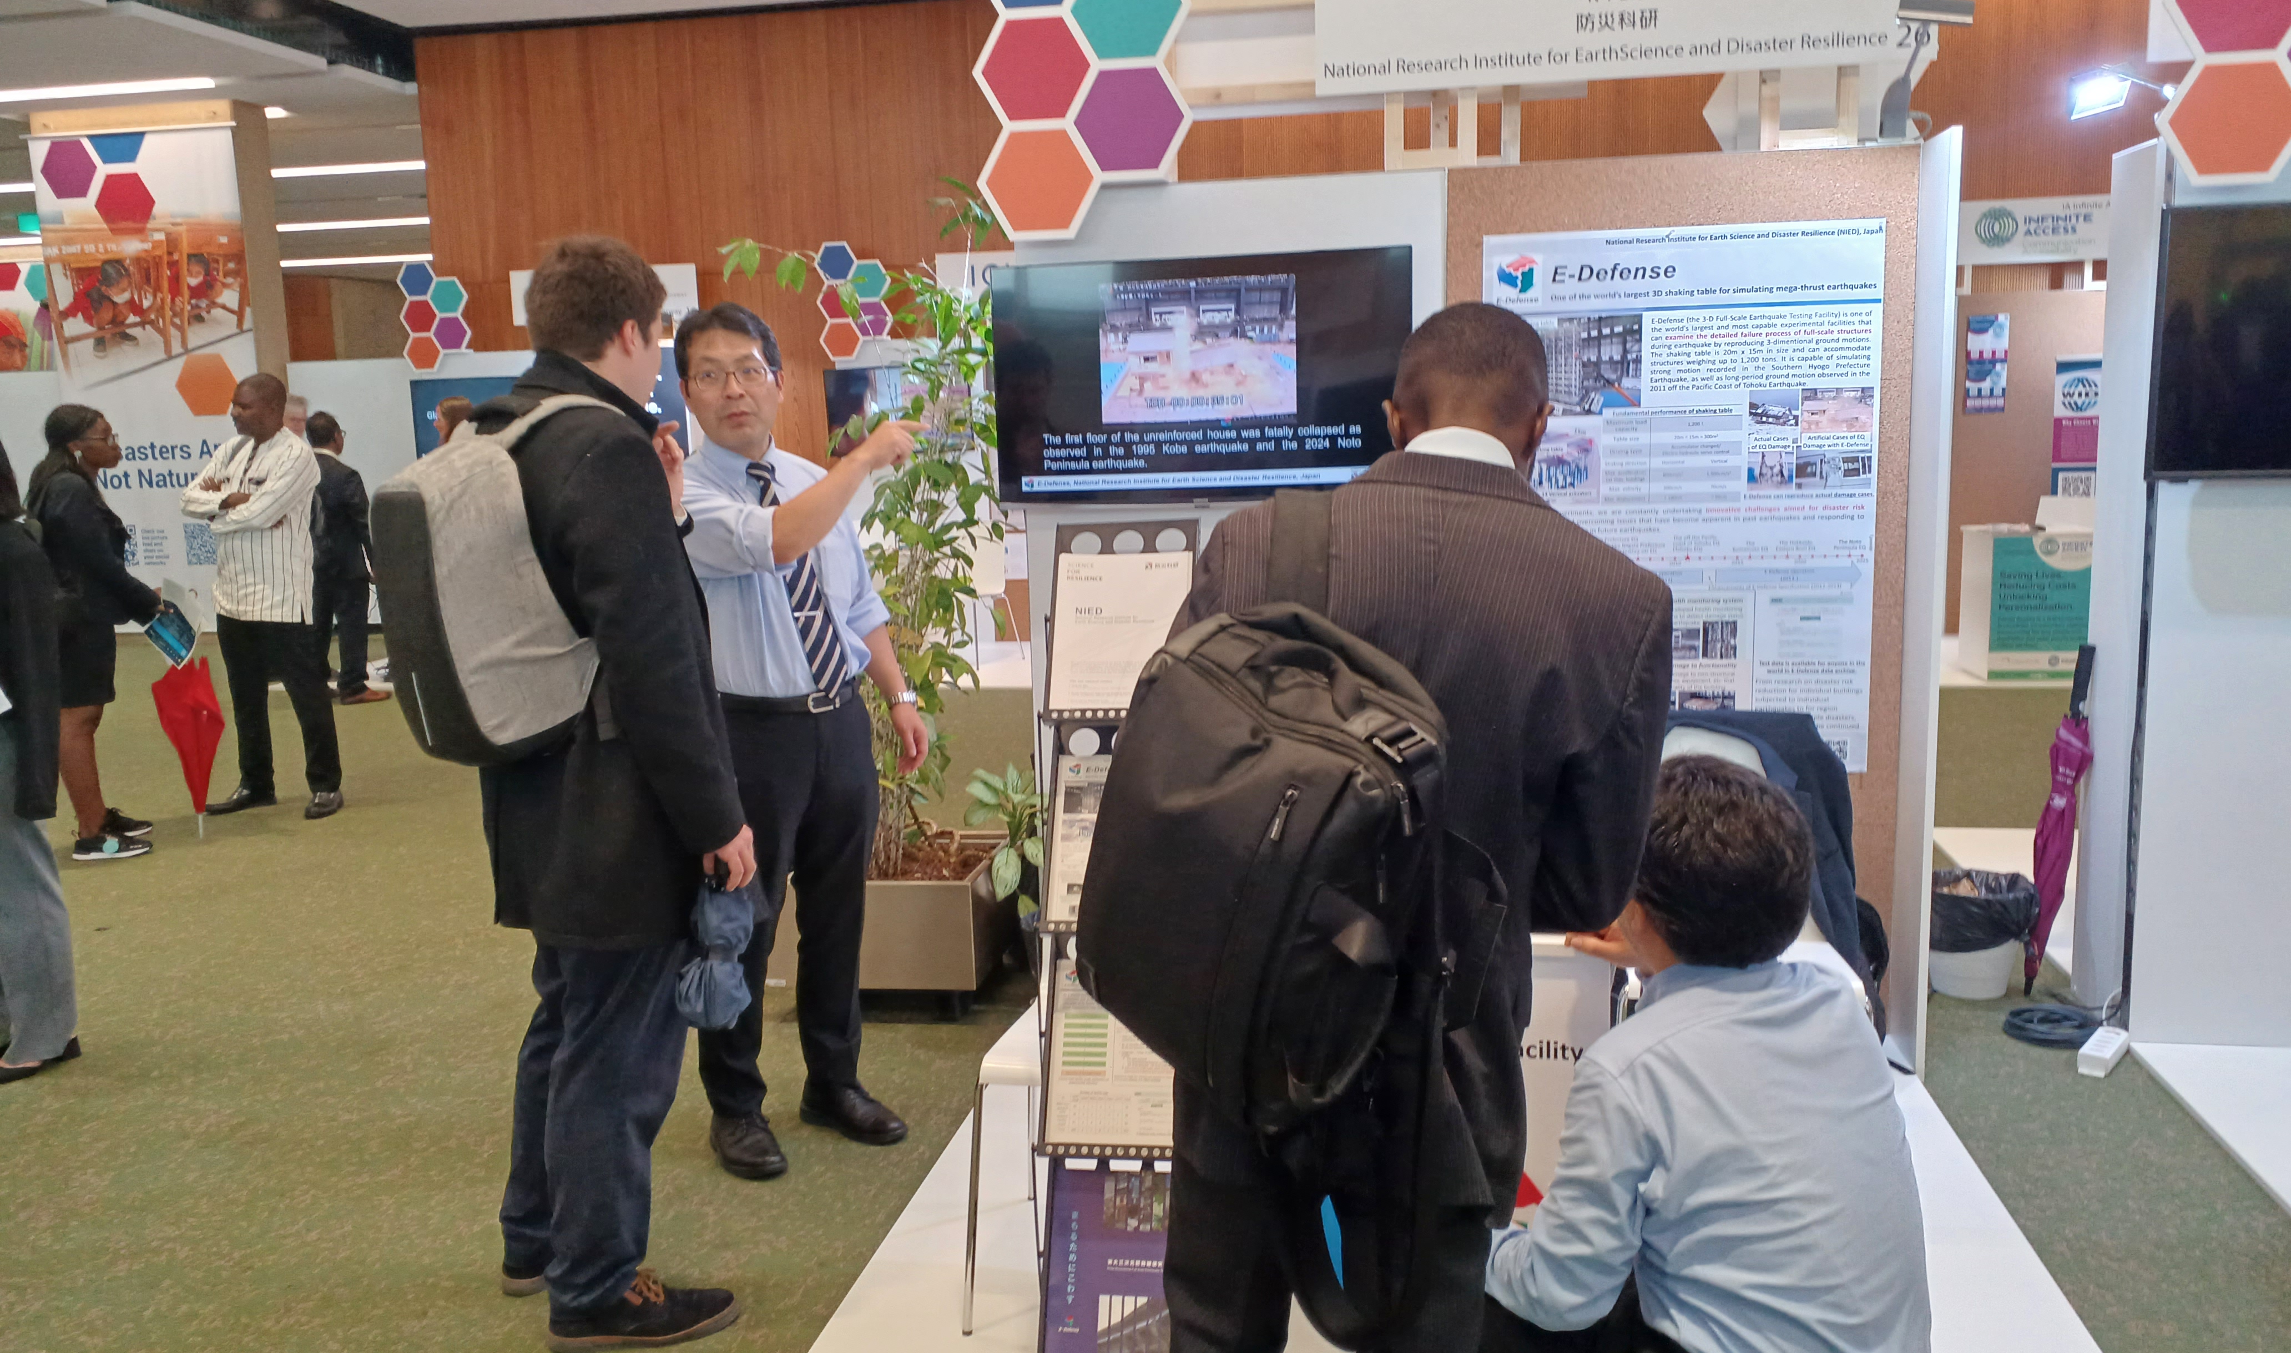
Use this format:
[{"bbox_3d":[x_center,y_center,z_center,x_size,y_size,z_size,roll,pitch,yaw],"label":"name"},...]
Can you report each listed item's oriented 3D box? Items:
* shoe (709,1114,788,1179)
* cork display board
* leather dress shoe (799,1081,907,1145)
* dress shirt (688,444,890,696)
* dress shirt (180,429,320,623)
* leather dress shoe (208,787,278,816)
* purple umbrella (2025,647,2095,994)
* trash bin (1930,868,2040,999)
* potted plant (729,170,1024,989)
[{"bbox_3d":[-0.829,0.928,3.701,0.115,0.110,0.290,-5,10,-23],"label":"shoe"},{"bbox_3d":[1.188,-0.168,4.030,0.990,1.920,0.050,0,9,10],"label":"cork display board"},{"bbox_3d":[-0.619,0.904,3.811,0.285,0.110,0.110,4,11,35],"label":"leather dress shoe"},{"bbox_3d":[-0.729,-0.214,3.534,0.450,0.530,0.330,-9,11,-37],"label":"dress shirt"},{"bbox_3d":[-3.423,-0.575,6.827,0.500,0.750,0.360,2,10,24],"label":"dress shirt"},{"bbox_3d":[-3.621,0.472,7.146,0.295,0.110,0.110,-6,10,-27],"label":"leather dress shoe"},{"bbox_3d":[2.219,0.356,4.350,0.100,0.867,0.100,8,5,9],"label":"purple umbrella"},{"bbox_3d":[2.067,0.637,4.441,0.285,0.280,0.285,0,9,10],"label":"trash bin"},{"bbox_3d":[-0.654,-0.199,4.619,0.720,2.040,0.620,0,9,10],"label":"potted plant"}]

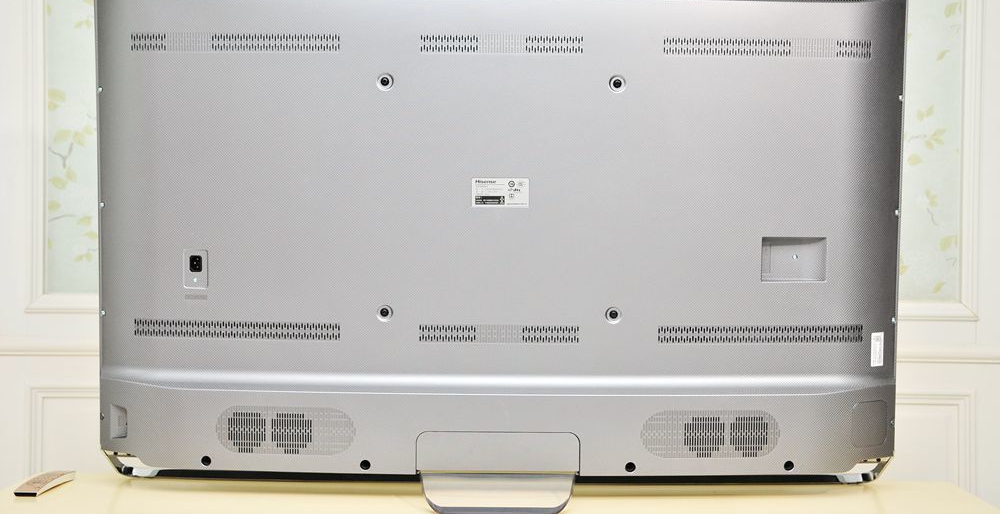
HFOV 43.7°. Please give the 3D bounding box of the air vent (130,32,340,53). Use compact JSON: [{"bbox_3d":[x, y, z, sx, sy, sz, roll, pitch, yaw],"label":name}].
[{"bbox_3d":[-0.460,-0.372,2.173,0.374,0.033,0.015,1,3,6],"label":"air vent"}]

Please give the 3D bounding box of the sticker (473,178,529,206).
[{"bbox_3d":[0.002,-0.111,2.160,0.098,0.051,0.003,1,3,0],"label":"sticker"}]

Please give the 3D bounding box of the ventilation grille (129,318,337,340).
[{"bbox_3d":[-0.462,0.128,2.202,0.373,0.033,0.015,1,3,6],"label":"ventilation grille"}]

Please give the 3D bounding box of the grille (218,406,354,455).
[{"bbox_3d":[-0.372,0.302,2.178,0.248,0.087,0.015,1,3,5],"label":"grille"}]

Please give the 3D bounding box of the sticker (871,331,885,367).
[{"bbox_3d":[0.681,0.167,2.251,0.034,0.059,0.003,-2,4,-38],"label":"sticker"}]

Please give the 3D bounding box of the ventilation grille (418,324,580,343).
[{"bbox_3d":[-0.001,0.134,2.178,0.280,0.033,0.015,1,3,0],"label":"ventilation grille"}]

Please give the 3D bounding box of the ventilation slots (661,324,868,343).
[{"bbox_3d":[0.461,0.136,2.207,0.374,0.033,0.015,0,3,-6],"label":"ventilation slots"}]

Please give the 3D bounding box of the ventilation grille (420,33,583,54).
[{"bbox_3d":[0.004,-0.366,2.149,0.281,0.033,0.015,1,3,0],"label":"ventilation grille"}]

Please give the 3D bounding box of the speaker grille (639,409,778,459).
[{"bbox_3d":[0.368,0.309,2.181,0.249,0.085,0.015,0,3,-5],"label":"speaker grille"}]

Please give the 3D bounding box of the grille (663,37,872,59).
[{"bbox_3d":[0.466,-0.364,2.177,0.374,0.033,0.015,0,3,-6],"label":"grille"}]

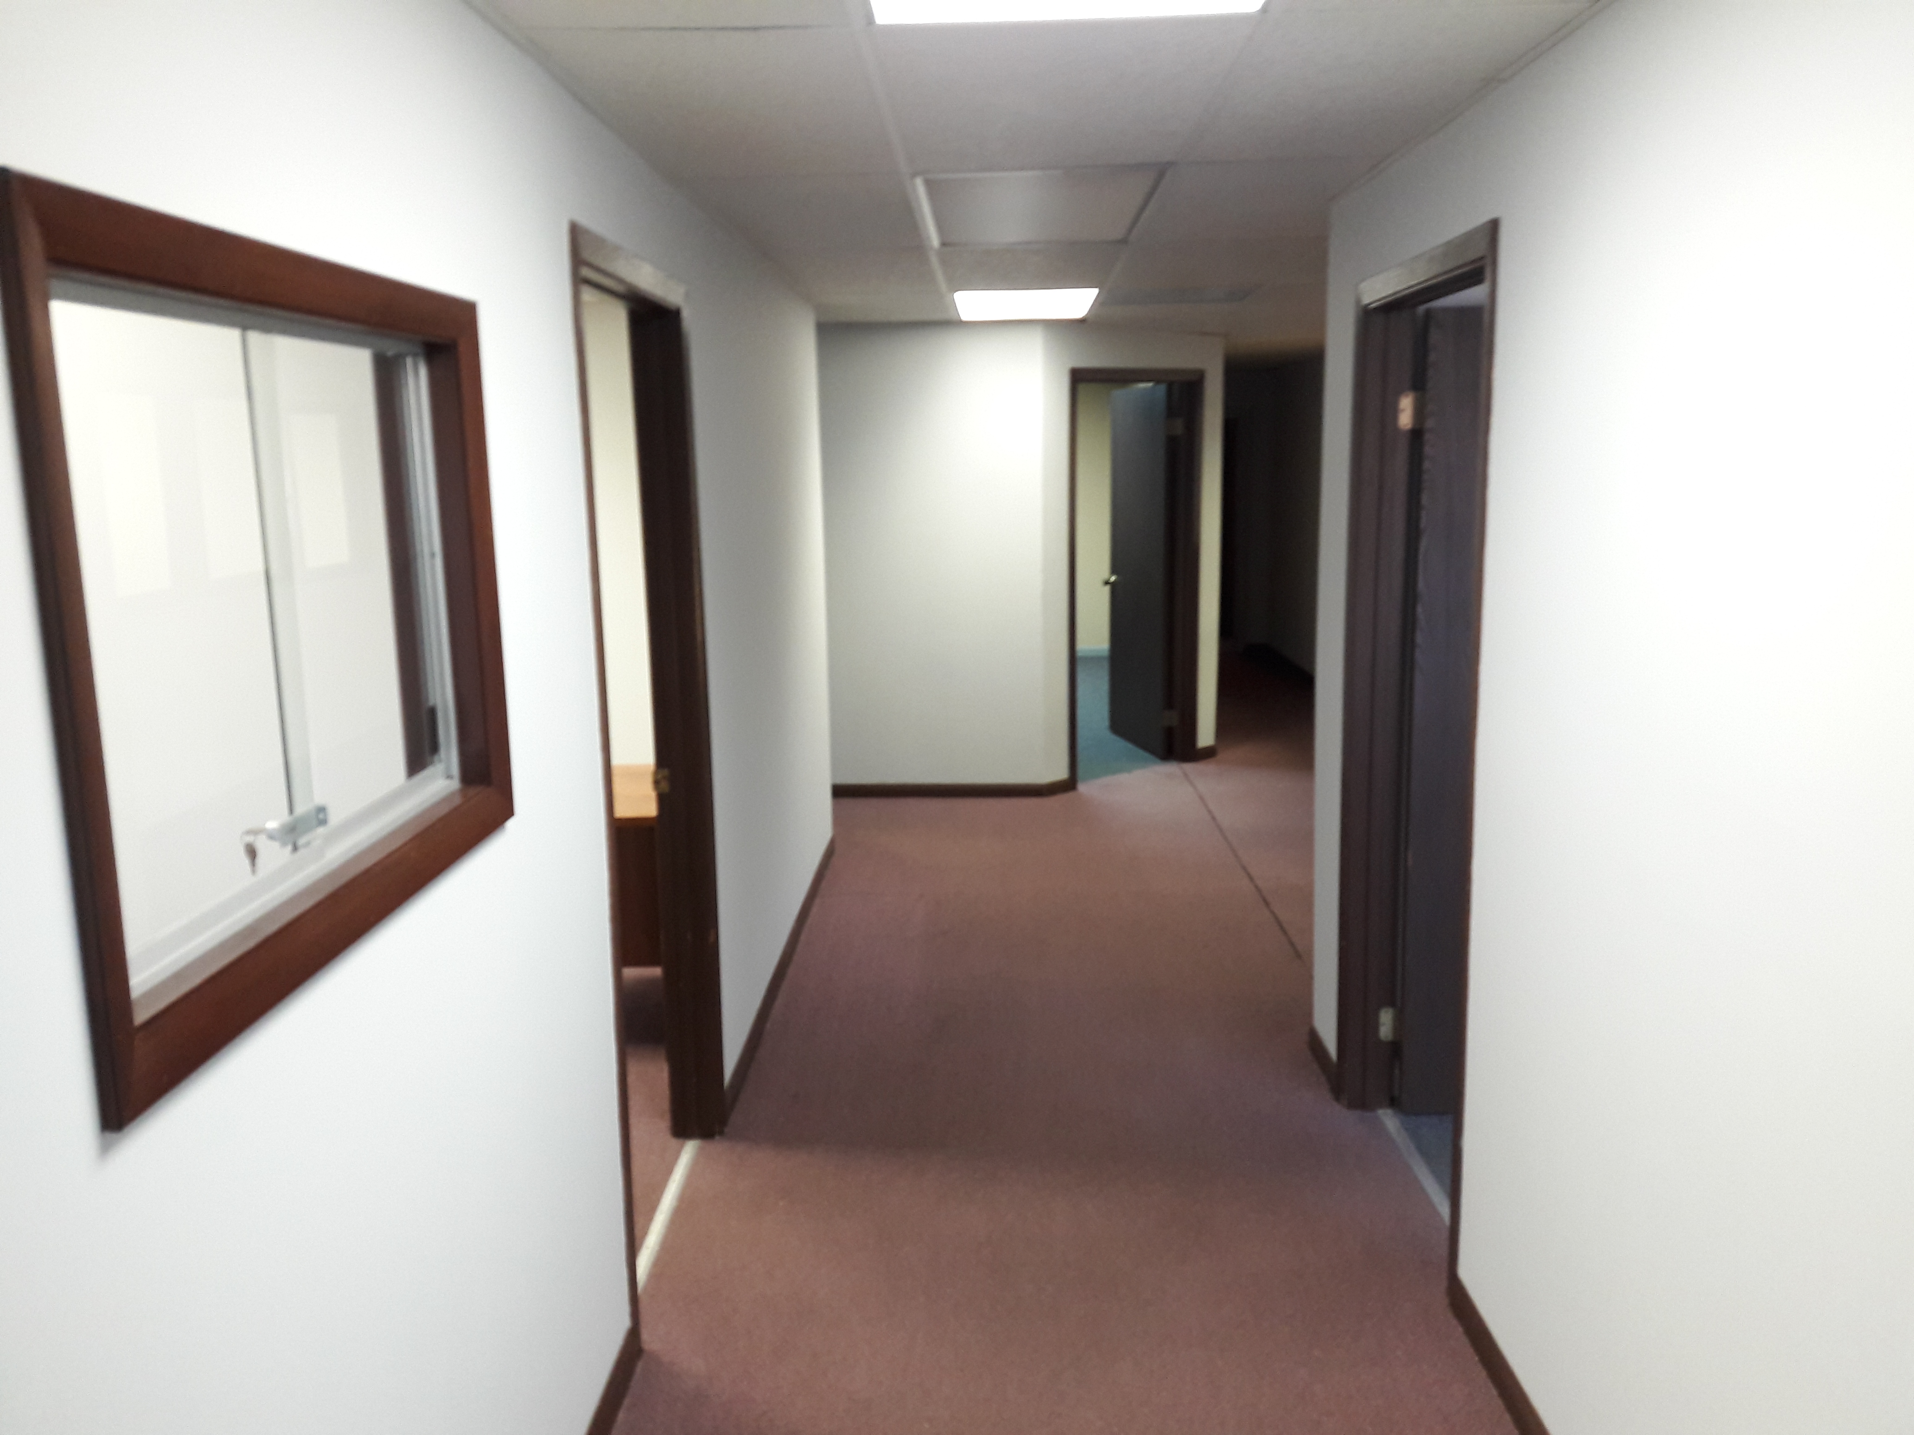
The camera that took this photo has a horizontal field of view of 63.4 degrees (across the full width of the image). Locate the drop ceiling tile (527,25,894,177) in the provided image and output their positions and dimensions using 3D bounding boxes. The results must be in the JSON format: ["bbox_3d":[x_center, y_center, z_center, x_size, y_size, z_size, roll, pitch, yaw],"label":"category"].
[{"bbox_3d":[-0.396,-1.179,3.022,0.551,0.020,1.220,-1,9,2],"label":"drop ceiling tile"}]

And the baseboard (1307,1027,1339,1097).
[{"bbox_3d":[1.022,0.947,4.296,0.015,0.082,0.380,-1,9,2],"label":"baseboard"}]

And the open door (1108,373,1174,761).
[{"bbox_3d":[1.055,-0.846,8.957,0.050,2.060,0.920,-3,9,-13],"label":"open door"}]

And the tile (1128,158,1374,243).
[{"bbox_3d":[0.795,-1.391,4.195,0.554,0.020,1.220,-1,9,2],"label":"tile"}]

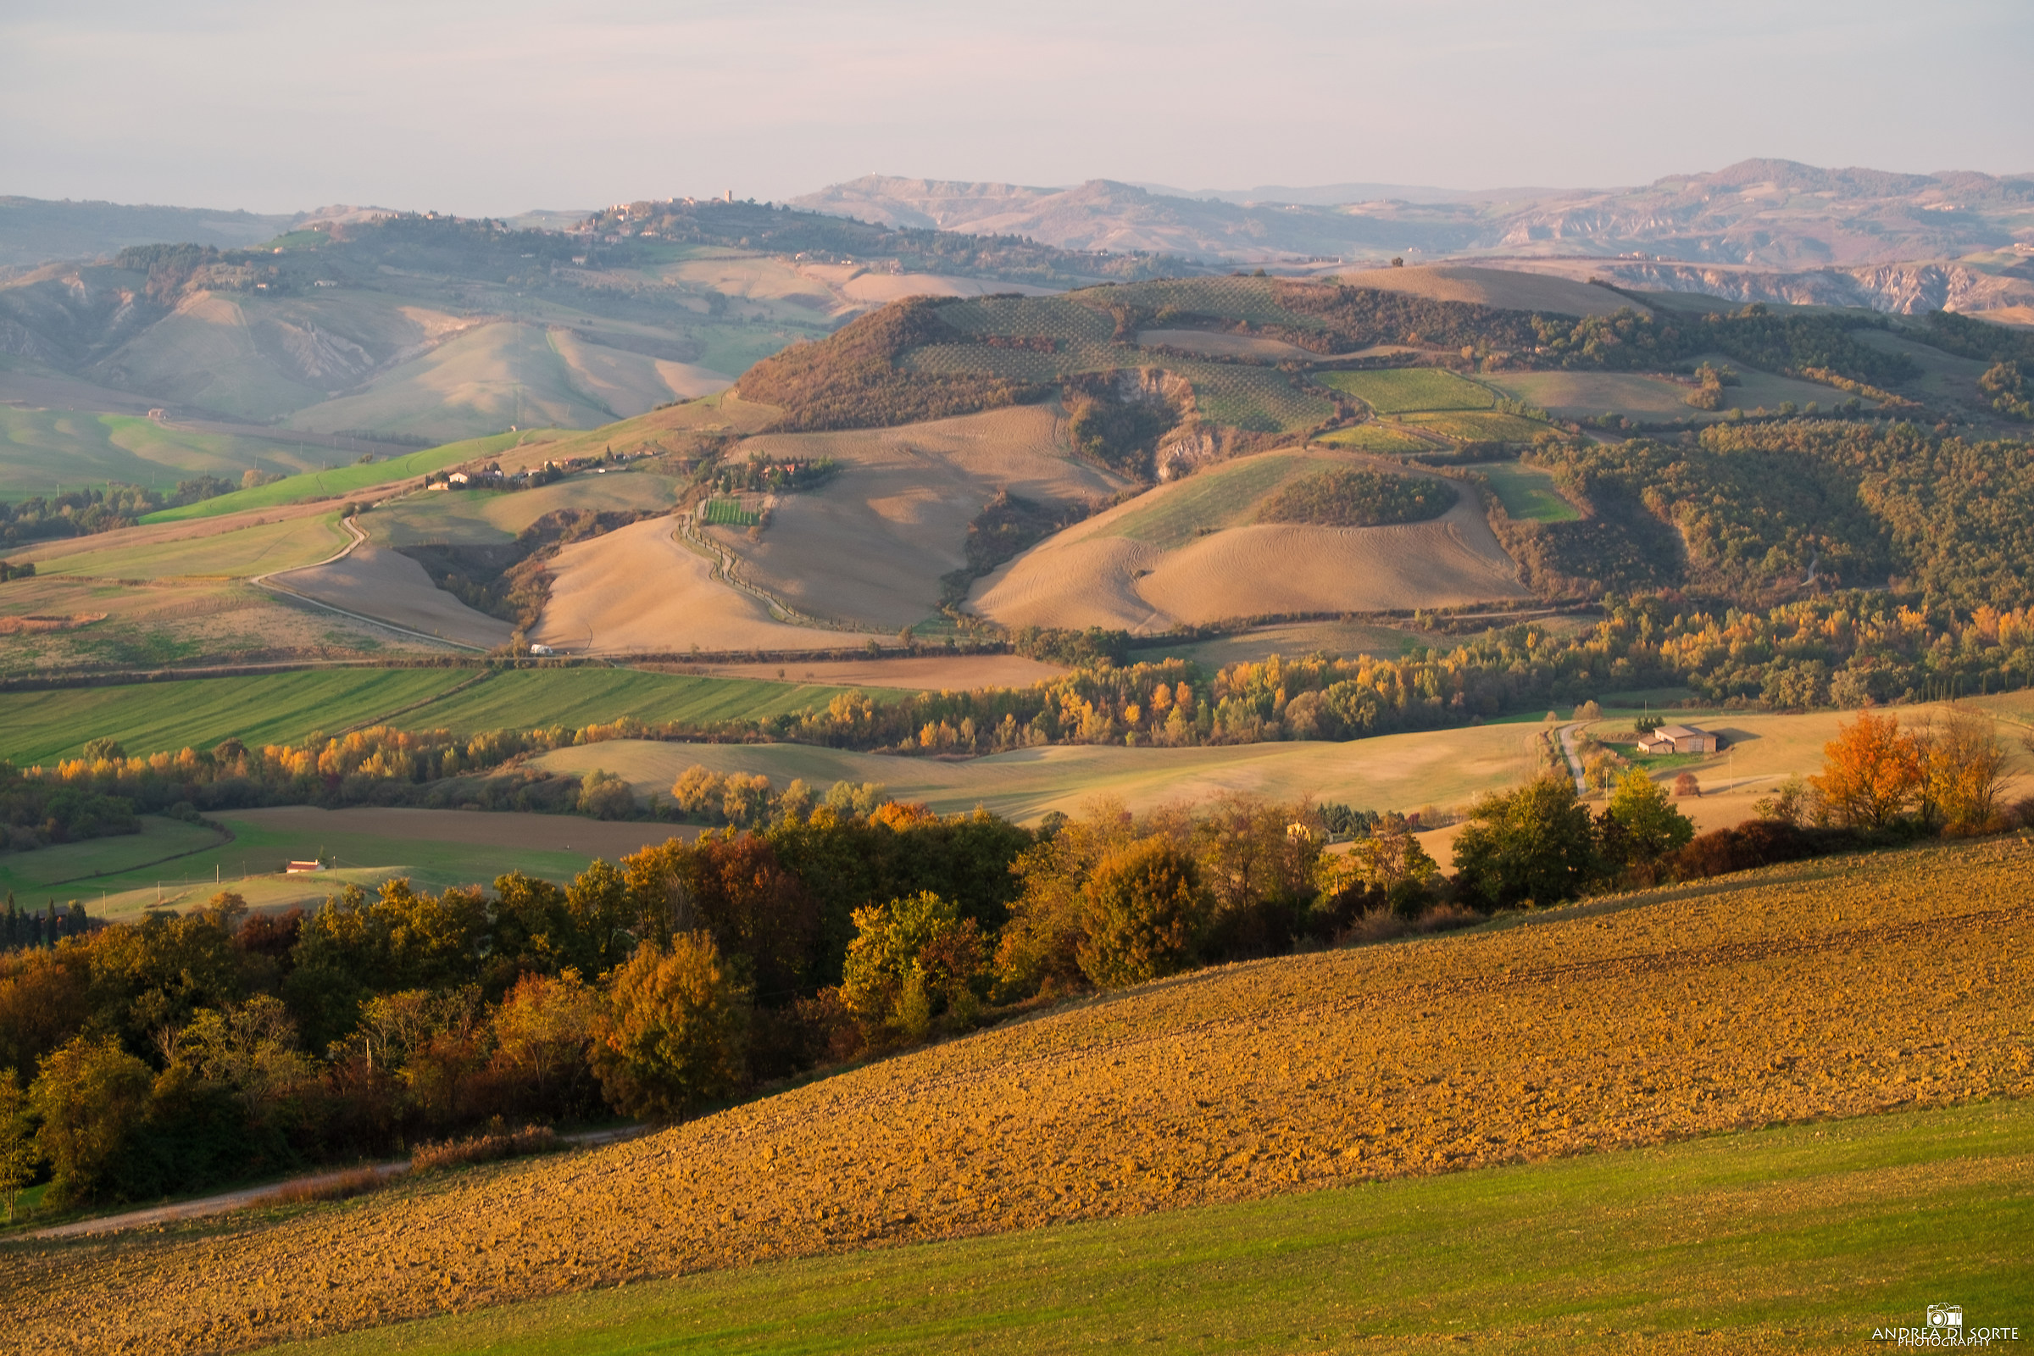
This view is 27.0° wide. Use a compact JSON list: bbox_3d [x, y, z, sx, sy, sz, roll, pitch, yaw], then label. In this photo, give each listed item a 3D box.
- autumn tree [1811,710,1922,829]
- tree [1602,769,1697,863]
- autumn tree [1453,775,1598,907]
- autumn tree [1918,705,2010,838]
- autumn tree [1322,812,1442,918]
[{"bbox_3d":[47.115,5.068,235.000,6.170,6.464,5.862,0,6,0],"label":"autumn tree"},{"bbox_3d":[32.586,7.155,218.000,4.743,4.875,4.506,0,6,0],"label":"tree"},{"bbox_3d":[25.206,8.074,210.000,7.168,6.361,6.810,0,6,0],"label":"autumn tree"},{"bbox_3d":[52.894,5.156,237.000,5.245,6.995,4.983,0,6,0],"label":"autumn tree"},{"bbox_3d":[17.819,9.123,207.000,5.746,4.748,5.458,0,6,0],"label":"autumn tree"}]

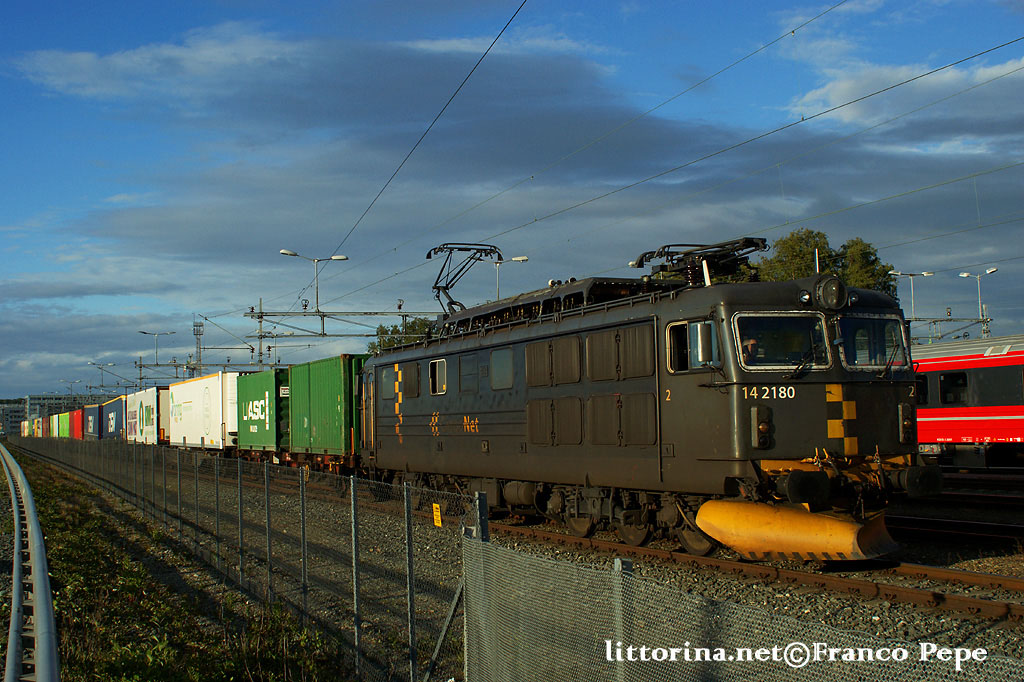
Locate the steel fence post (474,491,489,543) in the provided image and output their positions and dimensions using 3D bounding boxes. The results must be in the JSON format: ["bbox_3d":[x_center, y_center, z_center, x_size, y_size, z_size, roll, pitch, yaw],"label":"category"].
[{"bbox_3d":[-0.225,2.270,10.050,0.080,2.000,0.080,0,-4,-24],"label":"steel fence post"}]

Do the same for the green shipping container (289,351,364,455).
[{"bbox_3d":[-4.460,1.868,34.150,2.438,2.591,6.058,0,-4,-24],"label":"green shipping container"}]

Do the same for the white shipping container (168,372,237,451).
[{"bbox_3d":[-12.960,3.180,53.300,2.550,2.950,13.500,0,-4,-24],"label":"white shipping container"}]

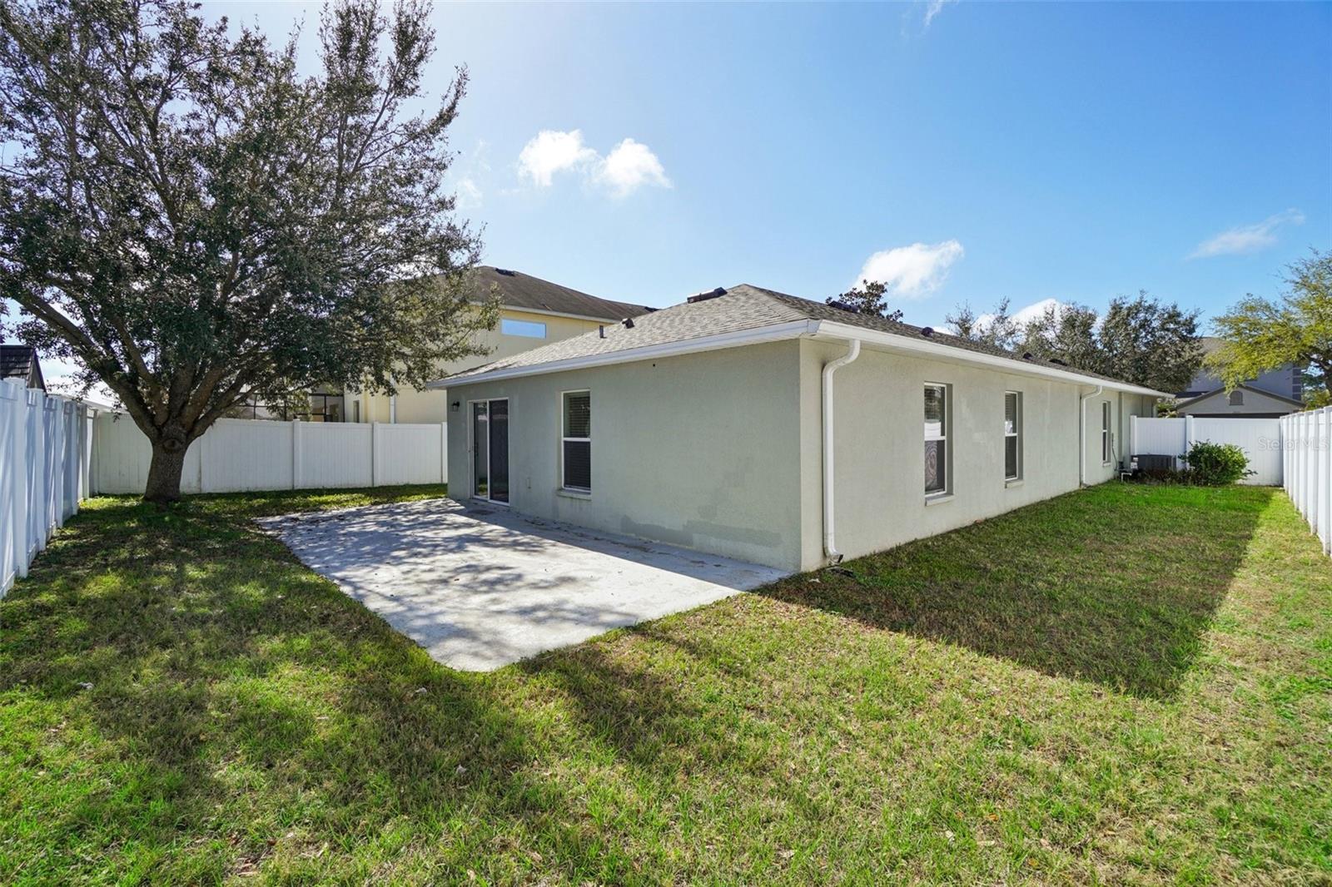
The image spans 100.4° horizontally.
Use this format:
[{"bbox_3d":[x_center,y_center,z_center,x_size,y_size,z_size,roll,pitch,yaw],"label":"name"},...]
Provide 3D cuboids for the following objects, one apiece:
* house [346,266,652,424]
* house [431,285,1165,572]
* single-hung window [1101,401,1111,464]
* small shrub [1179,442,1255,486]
[{"bbox_3d":[-5.338,-3.464,26.180,18.100,8.500,11.600,-2,3,-41],"label":"house"},{"bbox_3d":[6.586,-1.385,16.641,23.284,4.681,10.472,-2,3,-41],"label":"house"},{"bbox_3d":[11.777,-0.311,14.915,0.940,1.600,0.120,-2,3,-41],"label":"single-hung window"},{"bbox_3d":[14.410,0.545,14.535,1.300,1.160,1.300,-2,3,-41],"label":"small shrub"}]

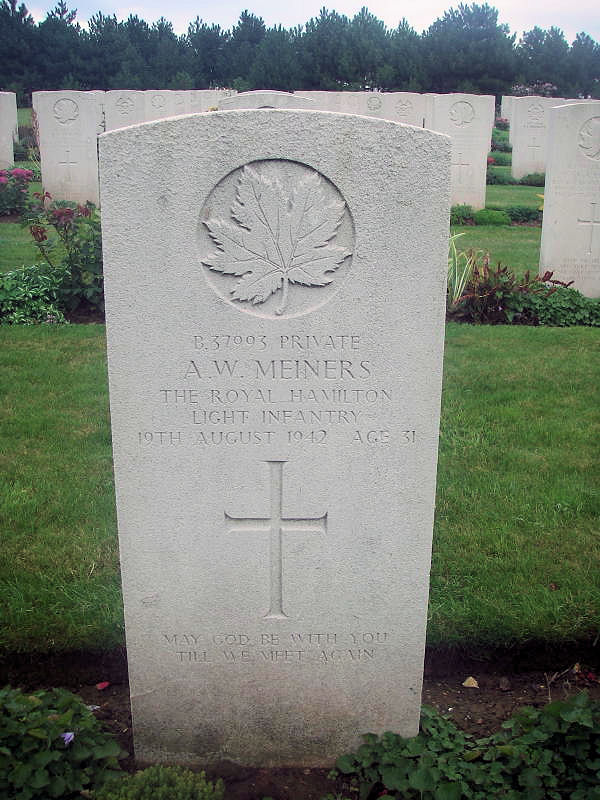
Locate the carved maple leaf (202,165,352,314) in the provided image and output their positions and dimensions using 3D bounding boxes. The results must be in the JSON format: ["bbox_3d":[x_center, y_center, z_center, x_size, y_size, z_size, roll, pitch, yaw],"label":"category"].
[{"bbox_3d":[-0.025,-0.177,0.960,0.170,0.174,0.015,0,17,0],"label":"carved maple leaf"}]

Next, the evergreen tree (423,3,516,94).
[{"bbox_3d":[8.492,-17.310,44.000,4.700,5.200,4.500,0,17,0],"label":"evergreen tree"}]

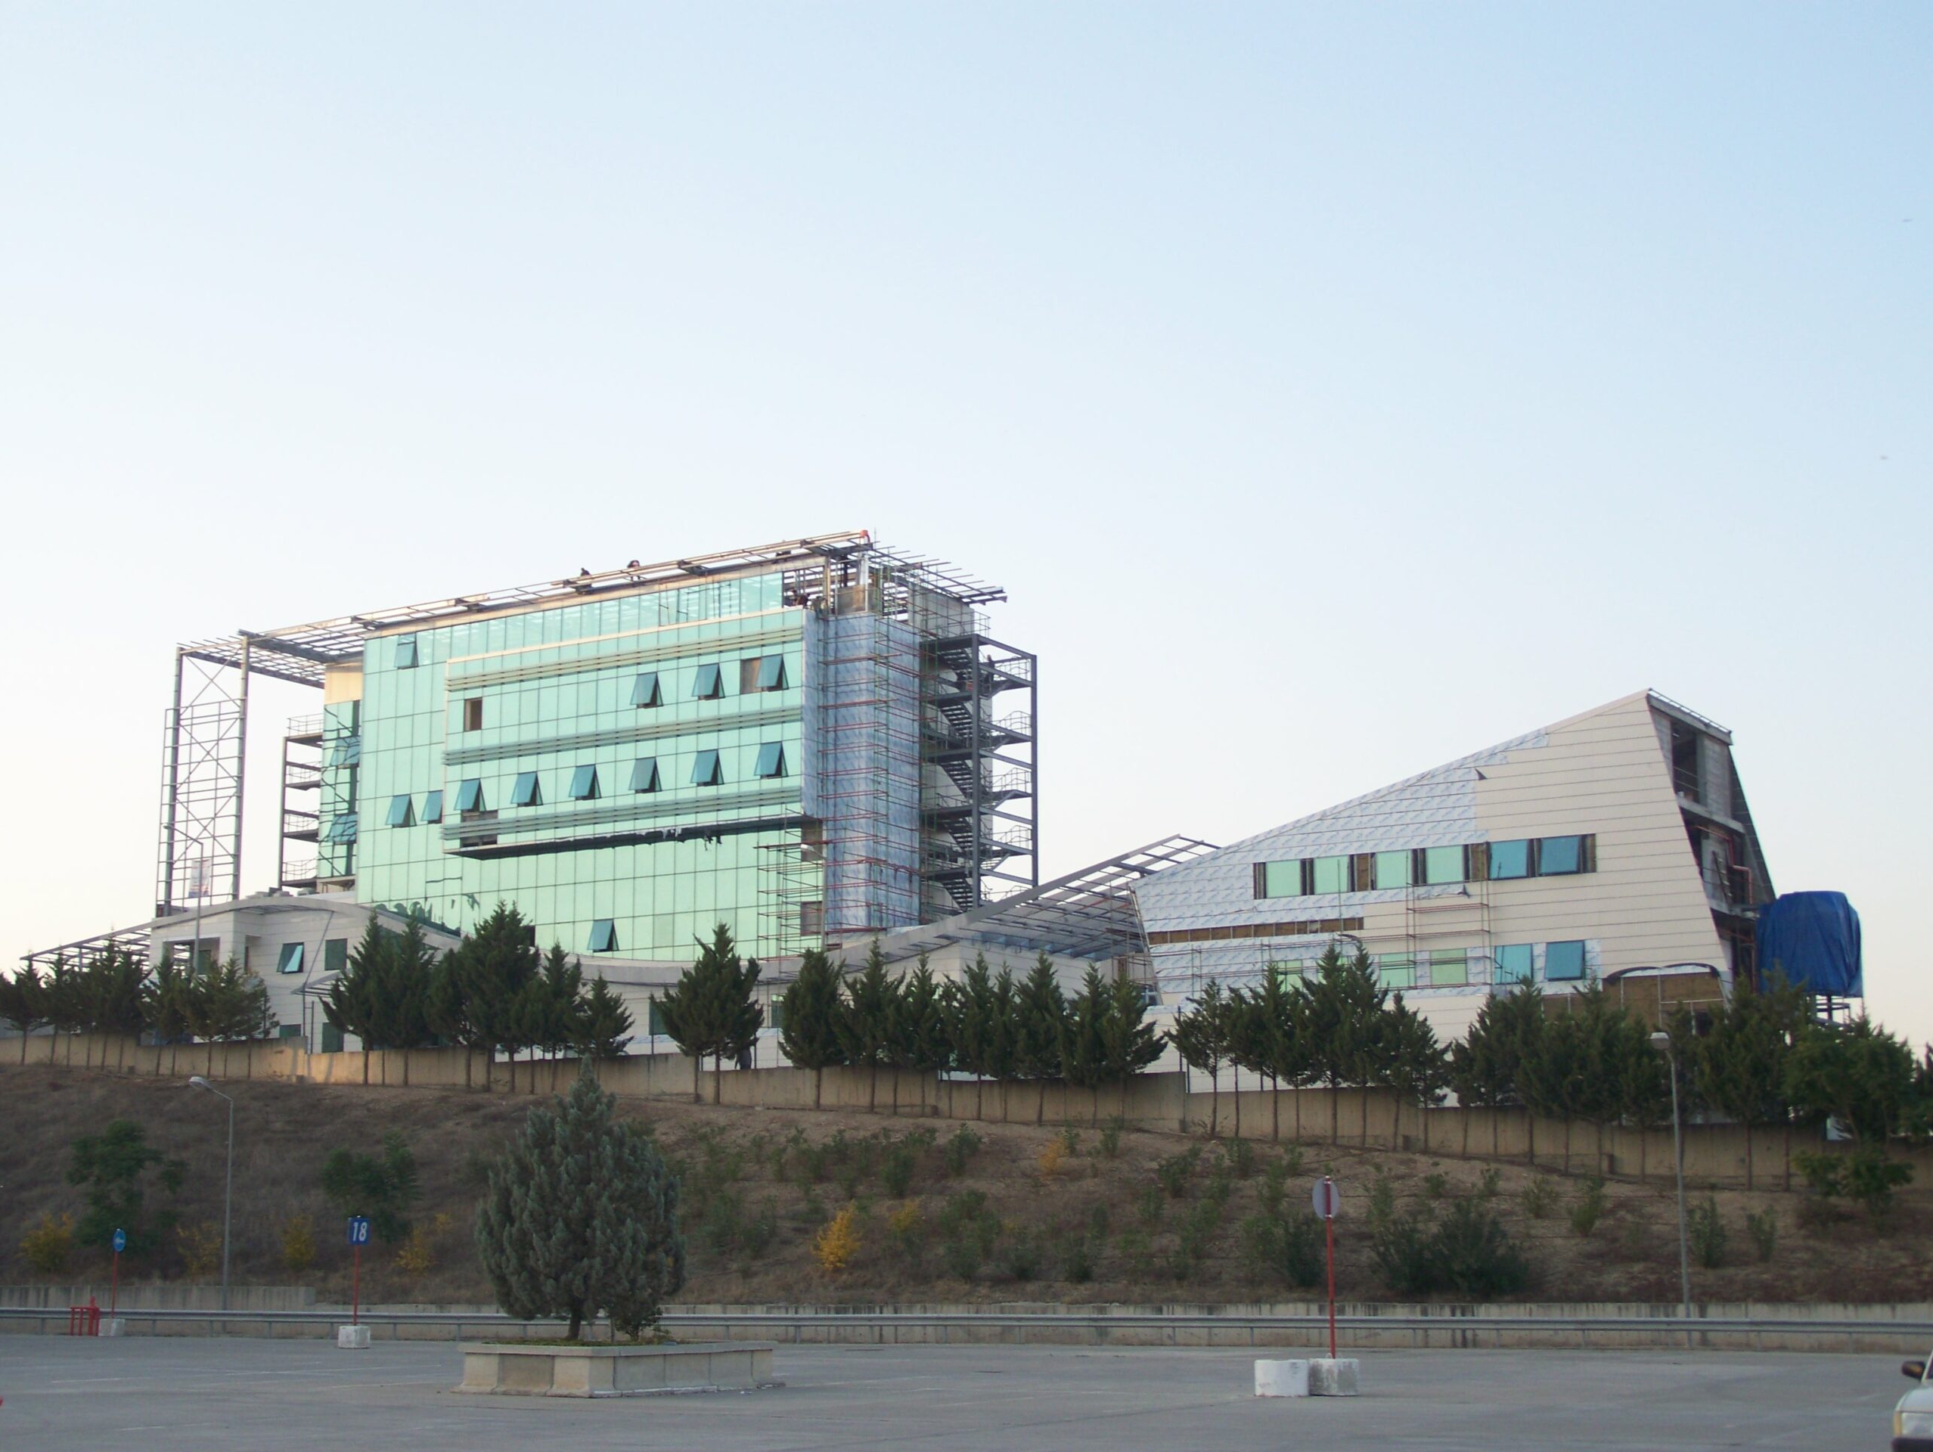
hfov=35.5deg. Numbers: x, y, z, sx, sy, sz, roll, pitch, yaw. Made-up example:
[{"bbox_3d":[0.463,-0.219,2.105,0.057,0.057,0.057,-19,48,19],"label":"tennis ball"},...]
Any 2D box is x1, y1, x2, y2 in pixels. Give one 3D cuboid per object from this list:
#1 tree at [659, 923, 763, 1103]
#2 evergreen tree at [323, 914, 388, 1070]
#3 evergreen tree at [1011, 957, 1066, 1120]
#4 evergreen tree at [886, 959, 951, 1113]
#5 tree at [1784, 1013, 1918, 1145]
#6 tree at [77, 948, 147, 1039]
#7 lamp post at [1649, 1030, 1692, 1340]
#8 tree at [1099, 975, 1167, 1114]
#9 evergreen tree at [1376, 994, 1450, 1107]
[{"bbox_3d":[-8.051,9.073,95.516,3.283,5.689,3.283,0,-10,0],"label":"tree"},{"bbox_3d":[-21.519,9.613,106.496,2.347,5.761,2.347,0,-10,0],"label":"evergreen tree"},{"bbox_3d":[2.207,9.383,90.860,1.729,5.176,1.729,0,-10,0],"label":"evergreen tree"},{"bbox_3d":[-1.501,9.591,93.640,1.922,4.797,1.922,0,-10,-1],"label":"evergreen tree"},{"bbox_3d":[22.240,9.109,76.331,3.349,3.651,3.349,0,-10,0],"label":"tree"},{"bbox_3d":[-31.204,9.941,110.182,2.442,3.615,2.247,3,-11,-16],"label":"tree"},{"bbox_3d":[16.638,10.852,70.671,0.400,7.242,2.100,-4,-11,21],"label":"lamp post"},{"bbox_3d":[4.960,9.504,90.034,1.936,4.362,1.936,-1,-10,3],"label":"tree"},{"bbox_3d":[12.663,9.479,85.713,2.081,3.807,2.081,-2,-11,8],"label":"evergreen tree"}]

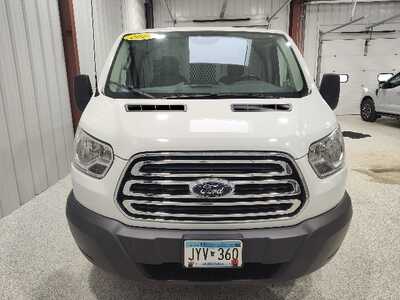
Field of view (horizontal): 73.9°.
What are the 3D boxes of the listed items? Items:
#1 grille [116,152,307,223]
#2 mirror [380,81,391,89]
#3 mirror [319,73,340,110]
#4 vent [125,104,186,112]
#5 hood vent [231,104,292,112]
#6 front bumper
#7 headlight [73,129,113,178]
[{"bbox_3d":[0.066,0.192,1.385,1.050,0.360,0.190,0,13,0],"label":"grille"},{"bbox_3d":[5.729,-2.014,8.200,0.290,0.220,0.180,0,13,0],"label":"mirror"},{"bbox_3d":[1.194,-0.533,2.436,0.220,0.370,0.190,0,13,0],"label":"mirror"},{"bbox_3d":[-0.304,-0.291,1.853,0.435,0.050,0.150,0,33,0],"label":"vent"},{"bbox_3d":[0.428,-0.291,1.849,0.435,0.050,0.150,0,33,0],"label":"hood vent"},{"bbox_3d":[0.069,0.502,1.649,1.980,0.340,0.580,0,13,0],"label":"front bumper"},{"bbox_3d":[-0.698,0.016,1.739,0.400,0.290,0.420,0,13,0],"label":"headlight"}]

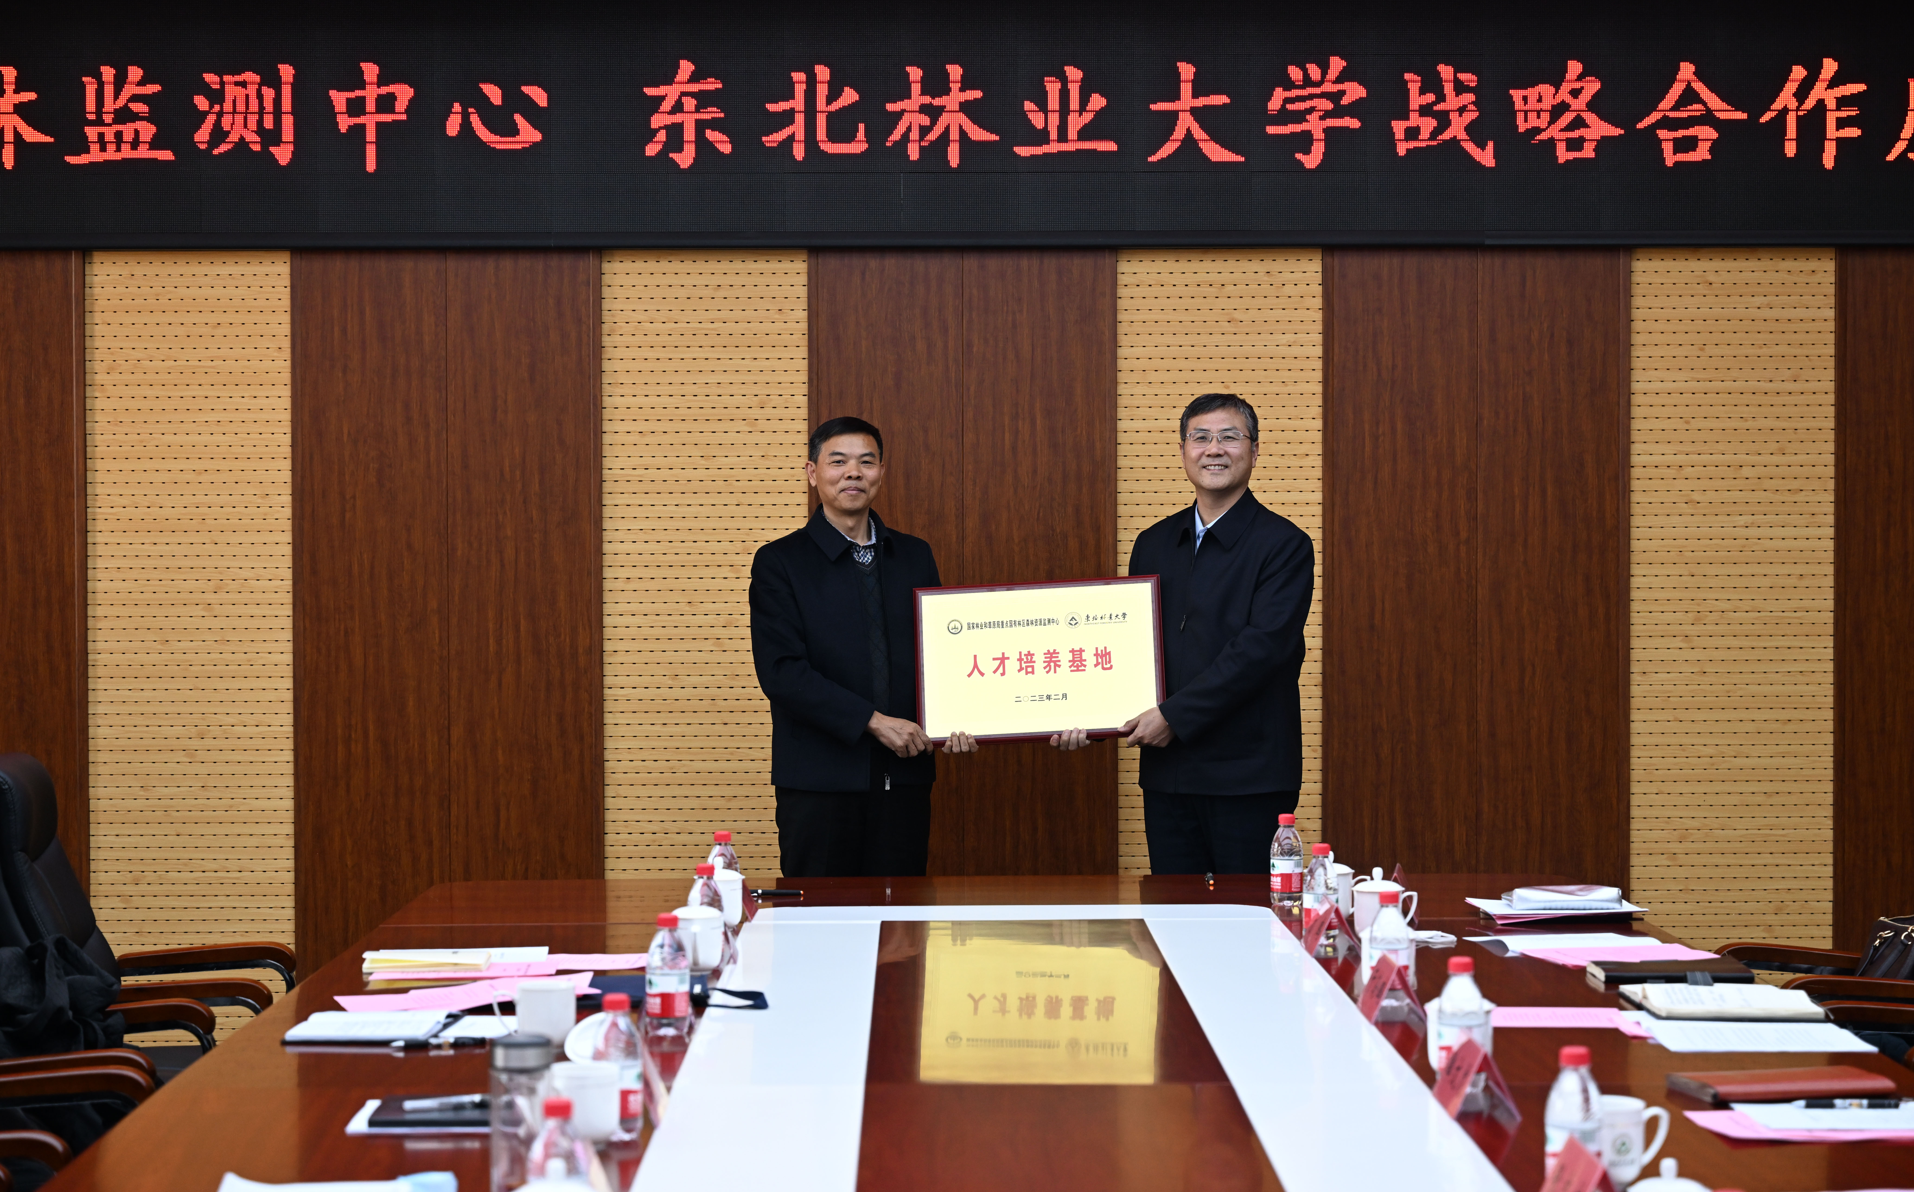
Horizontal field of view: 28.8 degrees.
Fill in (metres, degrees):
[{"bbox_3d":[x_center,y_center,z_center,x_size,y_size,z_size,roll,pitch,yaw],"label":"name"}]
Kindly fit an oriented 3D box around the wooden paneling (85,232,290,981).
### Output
[{"bbox_3d":[-2.015,0.136,9.785,0.536,2.078,0.030,0,1,-1],"label":"wooden paneling"}]

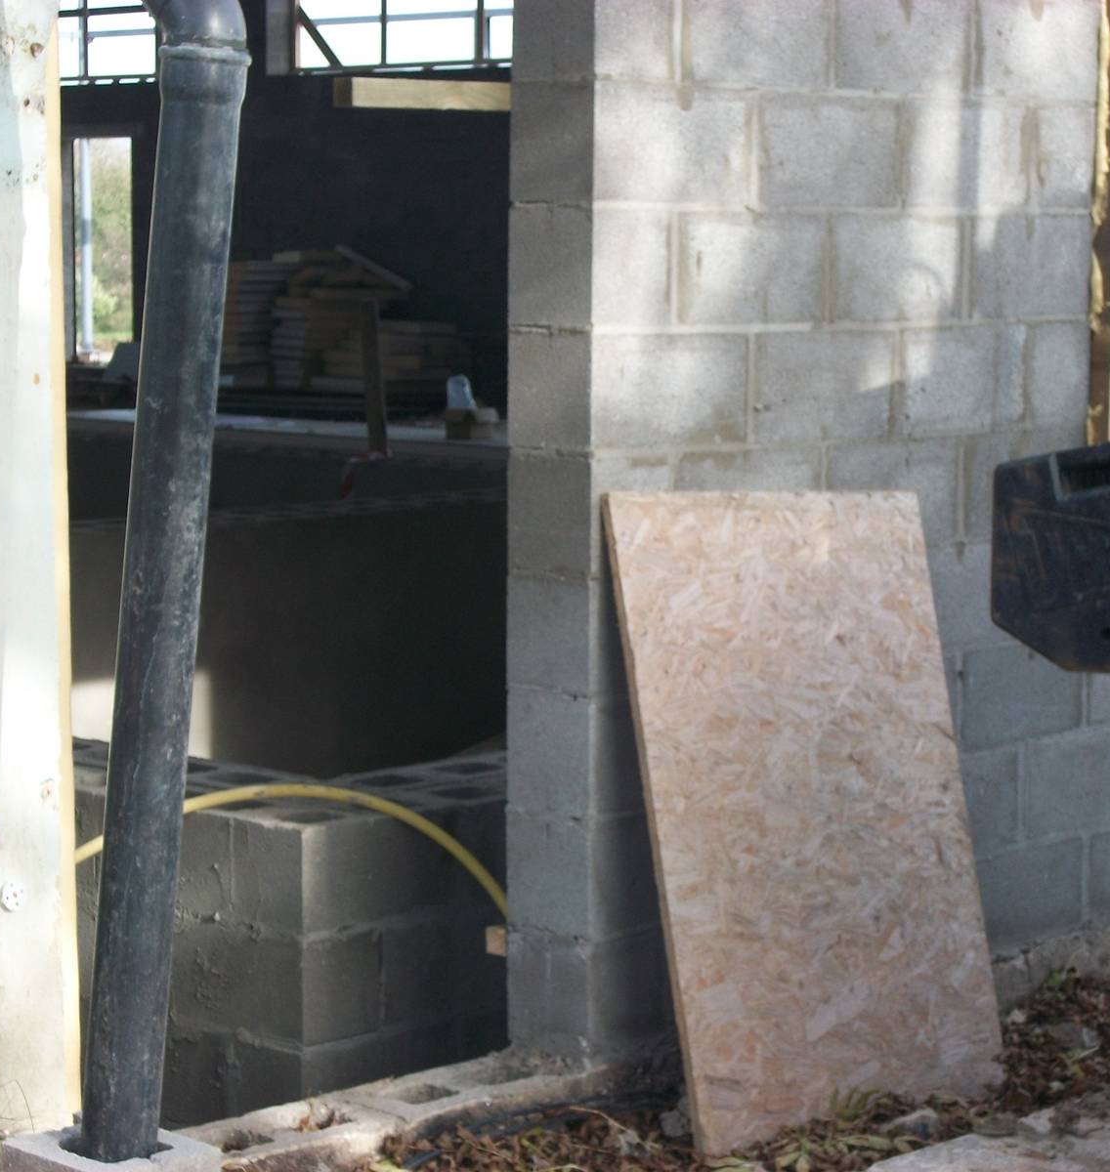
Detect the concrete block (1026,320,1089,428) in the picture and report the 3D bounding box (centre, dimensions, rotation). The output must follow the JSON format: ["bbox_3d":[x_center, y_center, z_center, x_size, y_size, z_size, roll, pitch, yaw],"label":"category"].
[{"bbox_3d":[1.001,-0.463,7.483,0.215,0.215,0.213,6,8,44],"label":"concrete block"}]

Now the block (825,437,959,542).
[{"bbox_3d":[0.609,-0.199,7.060,0.215,0.215,0.440,6,8,43],"label":"block"}]

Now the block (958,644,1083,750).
[{"bbox_3d":[0.917,0.217,7.431,0.215,0.215,0.440,6,8,43],"label":"block"}]

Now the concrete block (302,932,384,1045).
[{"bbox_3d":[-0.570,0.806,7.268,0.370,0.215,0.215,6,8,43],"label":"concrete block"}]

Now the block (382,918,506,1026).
[{"bbox_3d":[-0.271,0.770,7.302,0.215,0.215,0.440,6,9,43],"label":"block"}]

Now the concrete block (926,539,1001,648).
[{"bbox_3d":[0.763,0.009,7.246,0.215,0.215,0.440,6,8,43],"label":"concrete block"}]

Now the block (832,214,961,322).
[{"bbox_3d":[0.610,-0.649,7.016,0.215,0.215,0.440,6,9,43],"label":"block"}]

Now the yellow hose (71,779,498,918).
[{"bbox_3d":[-0.495,0.495,6.500,0.950,0.280,0.220,-3,7,-31],"label":"yellow hose"}]

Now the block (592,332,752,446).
[{"bbox_3d":[0.144,-0.375,6.554,0.215,0.215,0.440,6,9,43],"label":"block"}]

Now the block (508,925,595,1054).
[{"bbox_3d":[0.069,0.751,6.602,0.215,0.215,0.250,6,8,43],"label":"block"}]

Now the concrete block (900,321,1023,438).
[{"bbox_3d":[0.764,-0.442,7.202,0.215,0.215,0.440,6,9,43],"label":"concrete block"}]

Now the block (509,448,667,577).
[{"bbox_3d":[0.065,-0.143,6.498,0.215,0.215,0.215,6,9,43],"label":"block"}]

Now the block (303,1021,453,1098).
[{"bbox_3d":[-0.427,1.007,7.098,0.215,0.215,0.440,6,8,43],"label":"block"}]

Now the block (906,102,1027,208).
[{"bbox_3d":[0.767,-0.889,7.154,0.215,0.215,0.440,6,9,43],"label":"block"}]

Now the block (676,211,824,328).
[{"bbox_3d":[0.301,-0.618,6.734,0.215,0.215,0.440,6,8,44],"label":"block"}]

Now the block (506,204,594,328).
[{"bbox_3d":[0.067,-0.594,6.492,0.215,0.215,0.215,6,8,44],"label":"block"}]

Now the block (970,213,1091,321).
[{"bbox_3d":[0.923,-0.678,7.336,0.215,0.215,0.440,6,8,43],"label":"block"}]

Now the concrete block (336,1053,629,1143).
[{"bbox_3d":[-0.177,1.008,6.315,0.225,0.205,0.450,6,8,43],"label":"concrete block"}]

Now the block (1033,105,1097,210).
[{"bbox_3d":[1.003,-0.916,7.436,0.215,0.215,0.213,6,8,44],"label":"block"}]

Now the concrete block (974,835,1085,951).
[{"bbox_3d":[0.914,0.659,7.486,0.215,0.215,0.440,6,9,43],"label":"concrete block"}]

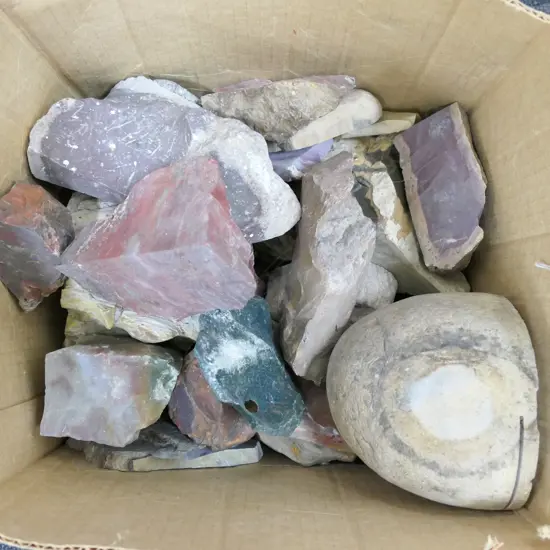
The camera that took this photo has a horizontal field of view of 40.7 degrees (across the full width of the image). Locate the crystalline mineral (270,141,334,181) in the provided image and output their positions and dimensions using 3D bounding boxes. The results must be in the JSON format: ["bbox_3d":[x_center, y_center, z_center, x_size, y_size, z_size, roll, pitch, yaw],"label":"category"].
[{"bbox_3d":[0.015,-0.079,0.518,0.050,0.034,0.032,-12,87,0],"label":"crystalline mineral"}]

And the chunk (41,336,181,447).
[{"bbox_3d":[-0.104,0.073,0.470,0.083,0.055,0.066,-2,87,0],"label":"chunk"}]

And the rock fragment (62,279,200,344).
[{"bbox_3d":[-0.097,0.021,0.500,0.088,0.050,0.055,8,87,1],"label":"rock fragment"}]

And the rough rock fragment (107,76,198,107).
[{"bbox_3d":[-0.084,-0.121,0.510,0.060,0.042,0.038,8,87,1],"label":"rough rock fragment"}]

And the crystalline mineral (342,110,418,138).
[{"bbox_3d":[0.072,-0.104,0.515,0.055,0.030,0.025,-7,87,0],"label":"crystalline mineral"}]

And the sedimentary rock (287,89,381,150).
[{"bbox_3d":[0.038,-0.102,0.492,0.067,0.038,0.031,-27,87,-1],"label":"sedimentary rock"}]

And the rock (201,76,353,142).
[{"bbox_3d":[0.001,-0.114,0.512,0.102,0.055,0.048,0,87,0],"label":"rock"}]

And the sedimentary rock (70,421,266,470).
[{"bbox_3d":[-0.073,0.113,0.505,0.122,0.045,0.038,-3,87,0],"label":"sedimentary rock"}]

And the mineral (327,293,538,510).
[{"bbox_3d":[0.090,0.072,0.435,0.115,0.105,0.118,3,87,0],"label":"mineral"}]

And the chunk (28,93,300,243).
[{"bbox_3d":[-0.064,-0.067,0.452,0.155,0.060,0.075,20,88,1],"label":"chunk"}]

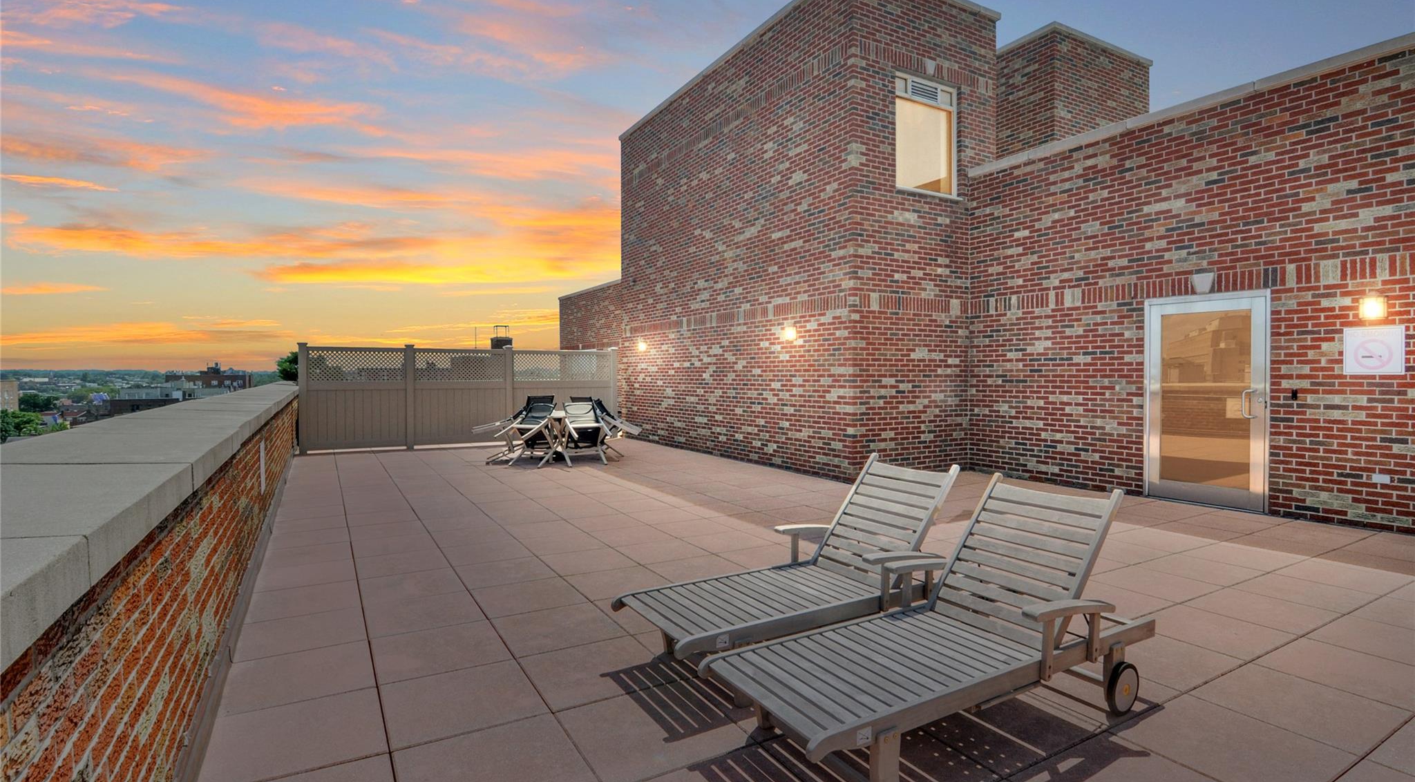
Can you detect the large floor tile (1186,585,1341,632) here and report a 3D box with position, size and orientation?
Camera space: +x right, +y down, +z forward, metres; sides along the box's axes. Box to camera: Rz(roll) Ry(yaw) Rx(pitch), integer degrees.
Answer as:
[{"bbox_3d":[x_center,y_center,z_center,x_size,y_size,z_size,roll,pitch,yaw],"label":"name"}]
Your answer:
[{"bbox_3d":[3.382,1.353,3.836,0.612,0.040,0.590,-1,2,-30],"label":"large floor tile"}]

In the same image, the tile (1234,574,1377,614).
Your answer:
[{"bbox_3d":[3.932,1.343,4.134,0.612,0.040,0.590,-1,2,-30],"label":"tile"}]

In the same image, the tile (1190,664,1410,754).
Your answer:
[{"bbox_3d":[2.583,1.386,2.749,0.612,0.040,0.590,-1,2,-30],"label":"tile"}]

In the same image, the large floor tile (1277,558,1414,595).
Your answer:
[{"bbox_3d":[4.480,1.334,4.428,0.612,0.040,0.590,-1,2,-30],"label":"large floor tile"}]

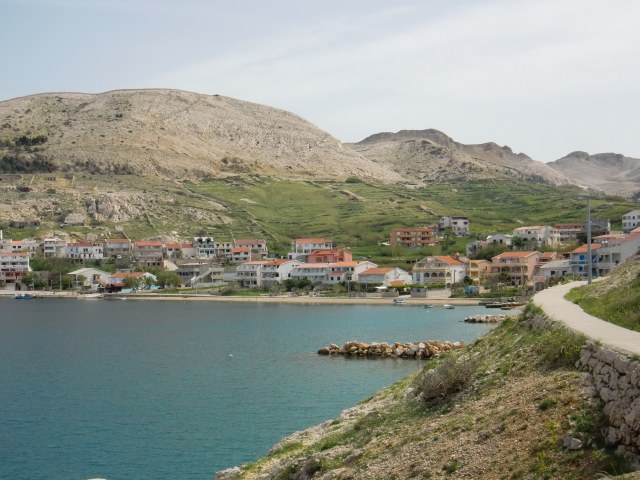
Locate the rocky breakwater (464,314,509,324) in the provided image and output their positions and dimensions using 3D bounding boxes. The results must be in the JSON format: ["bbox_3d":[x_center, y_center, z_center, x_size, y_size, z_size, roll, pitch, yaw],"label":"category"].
[{"bbox_3d":[26.954,12.547,147.000,8.200,1.200,3.000,0,-2,6],"label":"rocky breakwater"}]

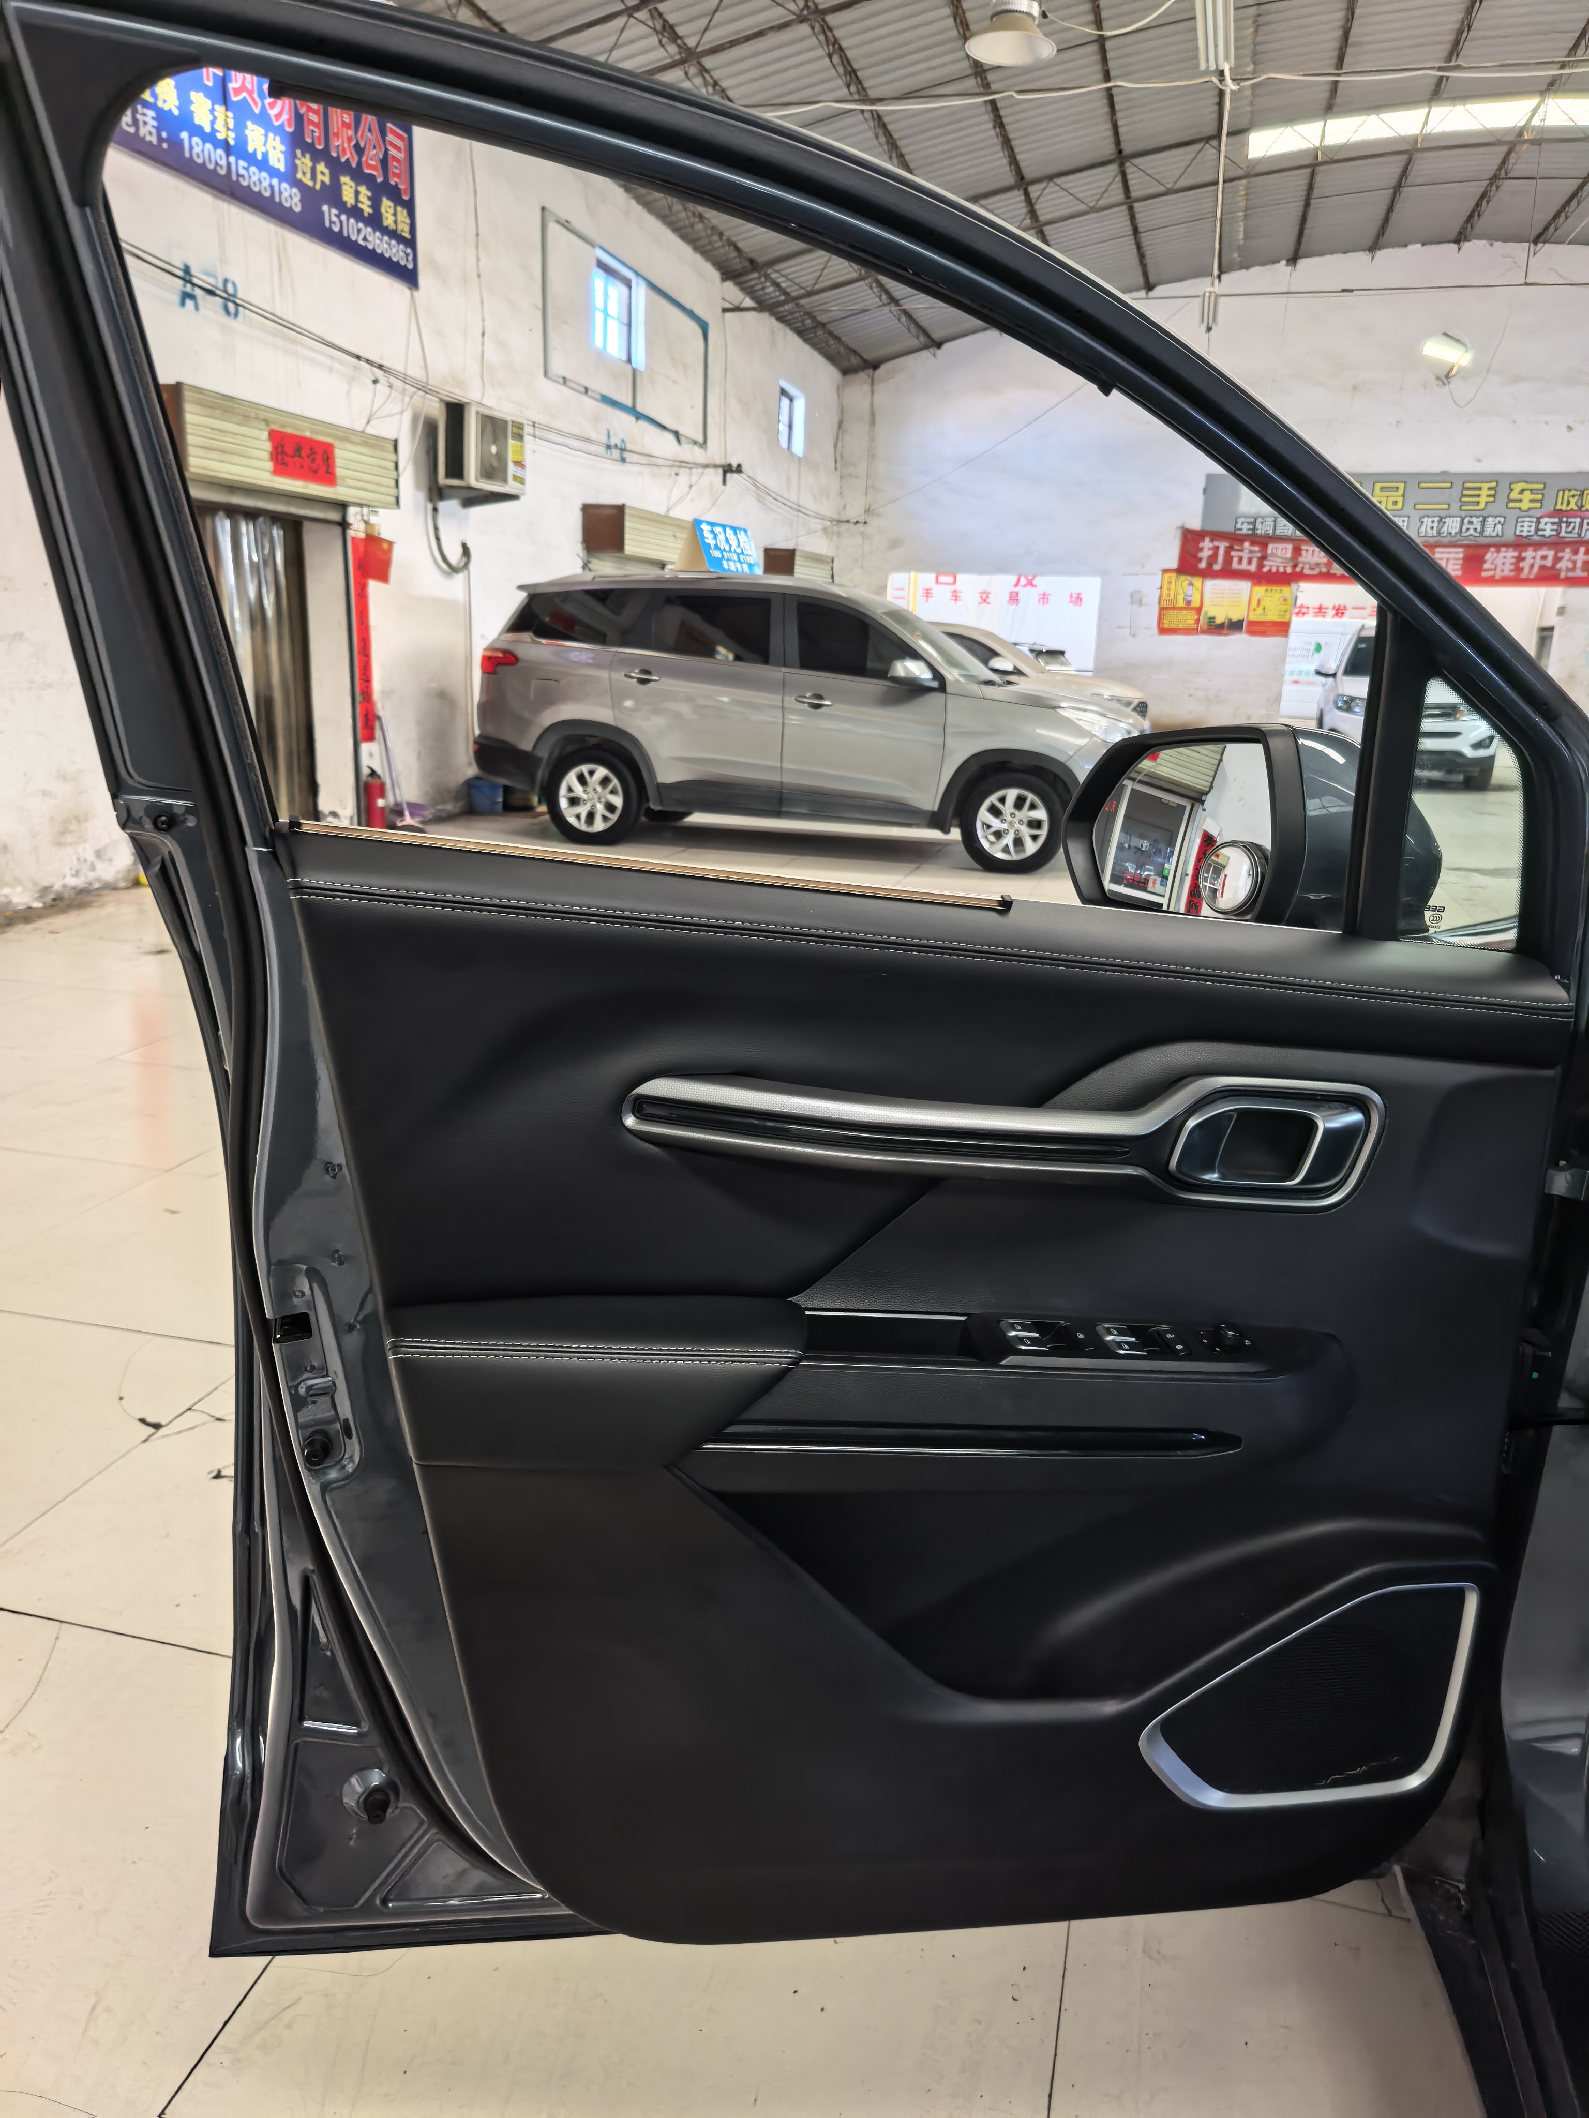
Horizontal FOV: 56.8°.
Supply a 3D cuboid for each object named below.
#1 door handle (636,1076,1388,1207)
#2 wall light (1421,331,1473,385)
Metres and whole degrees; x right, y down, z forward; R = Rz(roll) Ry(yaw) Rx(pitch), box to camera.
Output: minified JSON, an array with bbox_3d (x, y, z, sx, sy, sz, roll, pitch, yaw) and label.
[{"bbox_3d":[0.138,0.055,1.000,0.512,0.080,0.055,2,15,-8],"label":"door handle"},{"bbox_3d":[8.835,-9.496,19.900,0.660,0.680,0.250,5,16,13],"label":"wall light"}]

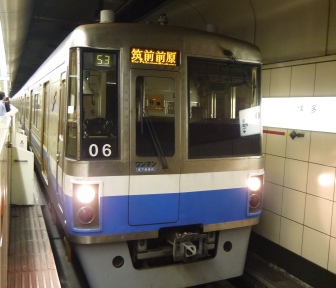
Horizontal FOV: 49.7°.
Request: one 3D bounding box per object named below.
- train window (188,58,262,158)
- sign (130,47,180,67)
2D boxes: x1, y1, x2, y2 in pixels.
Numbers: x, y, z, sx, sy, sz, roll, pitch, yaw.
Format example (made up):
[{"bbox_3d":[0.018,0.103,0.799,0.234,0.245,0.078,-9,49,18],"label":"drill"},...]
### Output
[{"bbox_3d":[0.797,-0.465,4.921,1.170,1.320,0.090,-1,1,-27],"label":"train window"},{"bbox_3d":[-0.148,-1.070,4.471,0.670,0.200,0.100,0,1,-24],"label":"sign"}]

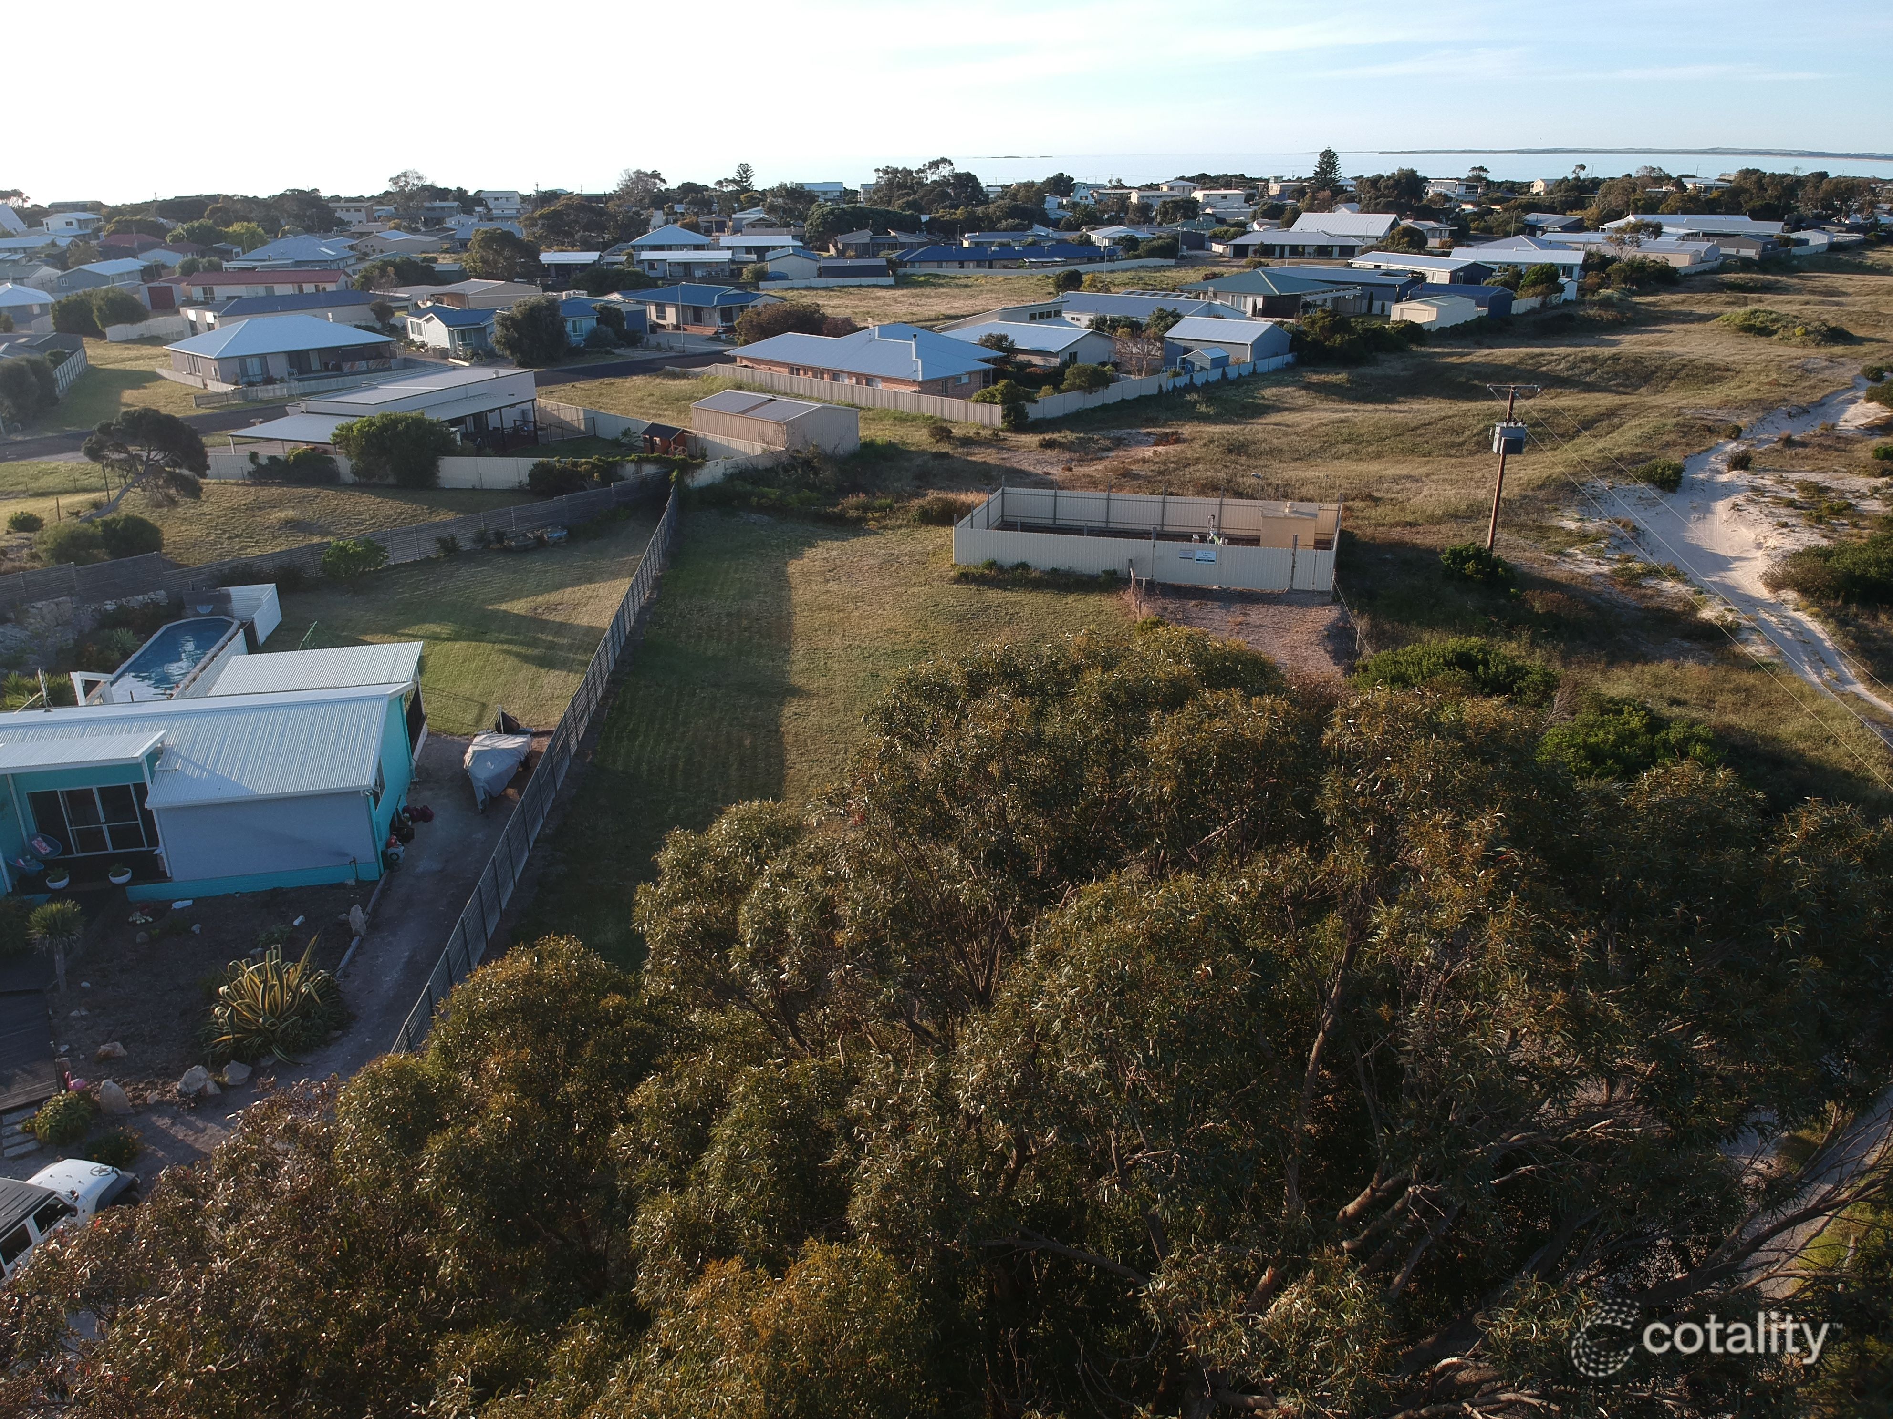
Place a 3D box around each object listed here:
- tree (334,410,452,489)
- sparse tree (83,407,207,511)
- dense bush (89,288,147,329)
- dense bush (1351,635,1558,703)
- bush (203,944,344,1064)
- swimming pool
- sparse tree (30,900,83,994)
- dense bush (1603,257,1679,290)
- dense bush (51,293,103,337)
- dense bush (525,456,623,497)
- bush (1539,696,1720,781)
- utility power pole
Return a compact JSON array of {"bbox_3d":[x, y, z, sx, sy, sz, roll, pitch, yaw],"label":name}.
[{"bbox_3d":[-33.000,-15.412,81.364,6.667,4.377,5.334,-9,24,-20],"label":"tree"},{"bbox_3d":[-44.046,-13.688,75.084,6.300,6.100,5.200,-13,25,-28],"label":"sparse tree"},{"bbox_3d":[-94.788,-45.569,156.937,5.524,5.544,5.524,-13,25,-28],"label":"dense bush"},{"bbox_3d":[18.980,-1.794,51.188,7.343,1.495,4.773,8,24,20],"label":"dense bush"},{"bbox_3d":[-15.192,6.735,30.958,2.806,2.000,2.806,-13,25,-28],"label":"bush"},{"bbox_3d":[-31.163,-1.557,55.212,3.076,1.200,10.300,-5,23,-11],"label":"swimming pool"},{"bbox_3d":[-21.346,5.740,32.973,1.350,2.480,1.350,-16,27,-34],"label":"sparse tree"},{"bbox_3d":[108.316,-68.025,213.157,10.531,4.970,7.372,10,24,24],"label":"dense bush"},{"bbox_3d":[-100.018,-45.331,157.280,5.033,4.904,5.033,-13,26,-29],"label":"dense bush"},{"bbox_3d":[-21.740,-13.608,79.832,5.427,2.194,3.256,-6,23,-14],"label":"dense bush"},{"bbox_3d":[22.153,0.664,44.337,5.306,2.077,3.980,11,25,26],"label":"bush"},{"bbox_3d":[26.532,-11.396,65.500,2.400,8.300,1.000,4,23,10],"label":"utility power pole"}]

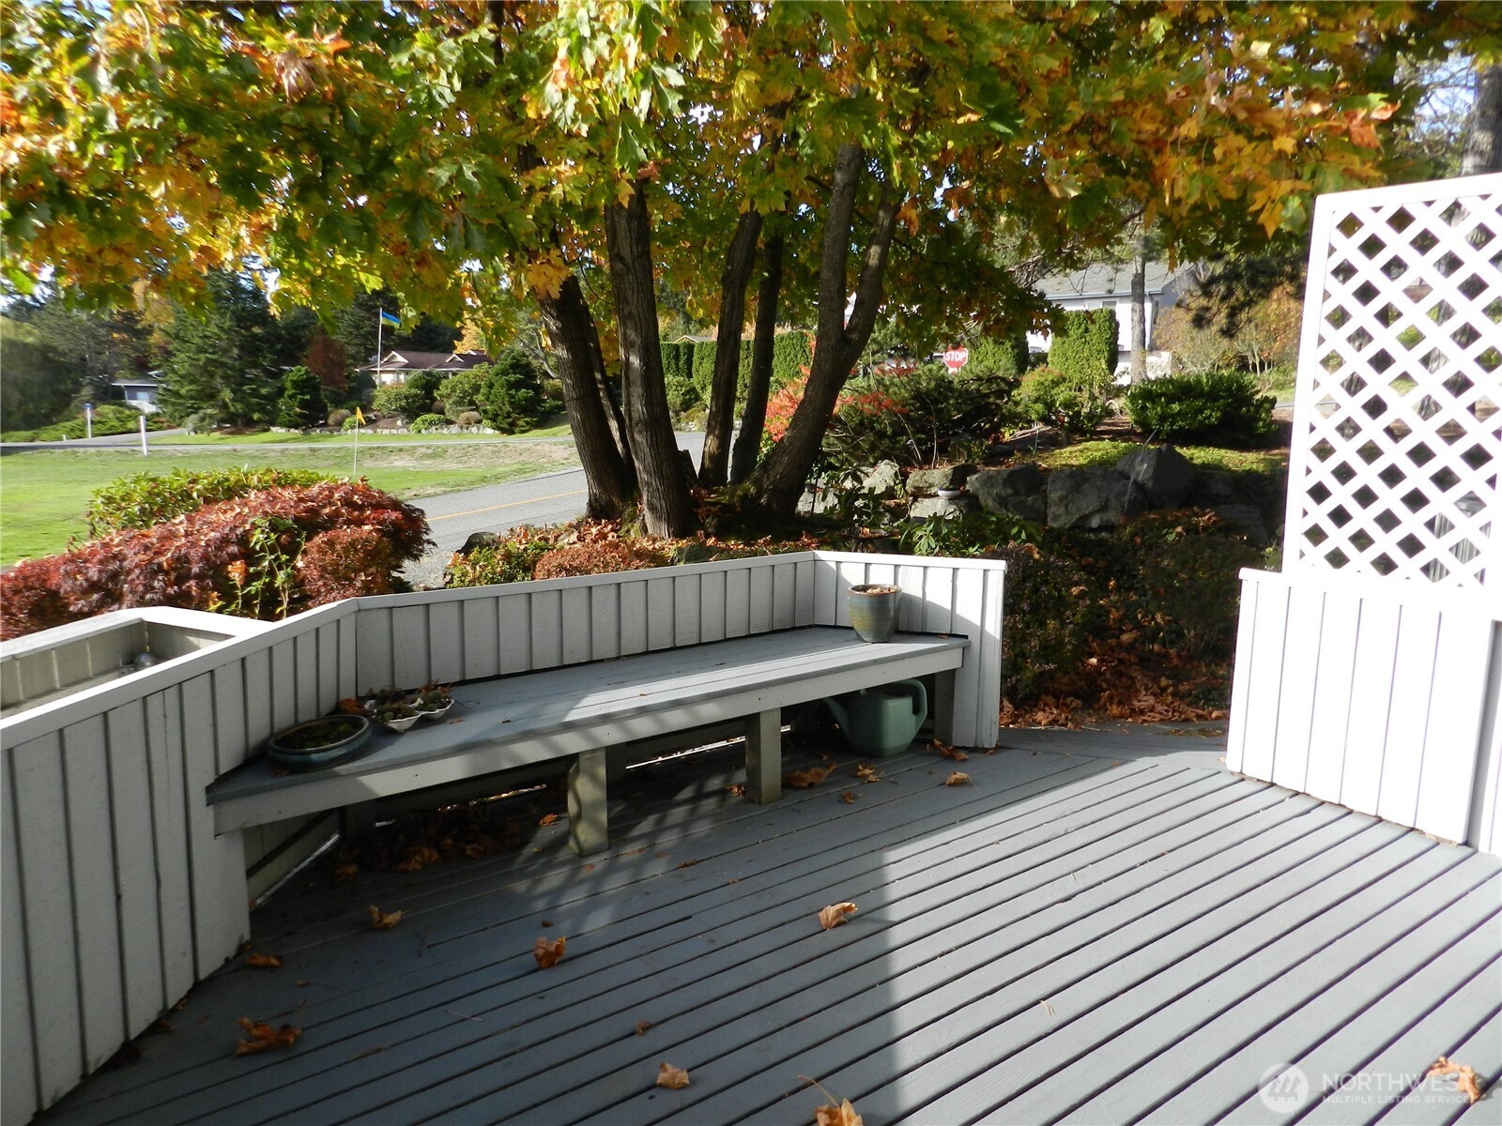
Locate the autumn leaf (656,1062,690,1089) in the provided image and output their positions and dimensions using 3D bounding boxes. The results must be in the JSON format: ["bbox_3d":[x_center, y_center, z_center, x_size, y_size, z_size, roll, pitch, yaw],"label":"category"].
[{"bbox_3d":[-0.170,1.129,2.201,0.075,0.032,0.065,0,9,0],"label":"autumn leaf"}]

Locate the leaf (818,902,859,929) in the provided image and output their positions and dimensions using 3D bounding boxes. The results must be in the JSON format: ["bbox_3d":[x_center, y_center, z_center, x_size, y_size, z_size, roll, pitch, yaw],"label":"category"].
[{"bbox_3d":[0.251,1.010,2.874,0.110,0.050,0.085,0,9,0],"label":"leaf"}]

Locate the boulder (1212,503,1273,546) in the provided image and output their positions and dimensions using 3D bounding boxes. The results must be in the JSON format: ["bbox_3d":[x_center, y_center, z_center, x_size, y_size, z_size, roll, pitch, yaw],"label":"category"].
[{"bbox_3d":[4.631,-0.348,9.400,0.560,0.440,0.500,5,10,26],"label":"boulder"}]

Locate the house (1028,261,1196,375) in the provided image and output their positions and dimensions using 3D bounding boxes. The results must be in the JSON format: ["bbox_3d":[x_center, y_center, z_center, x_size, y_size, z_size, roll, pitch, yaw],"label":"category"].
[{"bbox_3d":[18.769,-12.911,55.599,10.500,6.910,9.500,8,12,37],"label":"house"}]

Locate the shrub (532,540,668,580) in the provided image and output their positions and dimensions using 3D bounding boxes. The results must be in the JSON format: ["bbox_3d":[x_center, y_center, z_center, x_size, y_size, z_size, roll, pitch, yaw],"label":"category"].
[{"bbox_3d":[-1.104,0.158,7.354,0.980,0.620,0.900,0,9,0],"label":"shrub"}]

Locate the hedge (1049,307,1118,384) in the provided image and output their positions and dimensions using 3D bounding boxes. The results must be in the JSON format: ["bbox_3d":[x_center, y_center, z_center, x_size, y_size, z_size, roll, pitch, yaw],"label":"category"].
[{"bbox_3d":[12.644,-8.154,38.000,2.300,3.100,1.100,7,11,34],"label":"hedge"}]

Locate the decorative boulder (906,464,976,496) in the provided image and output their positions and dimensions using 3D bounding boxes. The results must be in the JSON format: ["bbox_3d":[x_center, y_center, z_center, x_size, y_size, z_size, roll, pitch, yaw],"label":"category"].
[{"bbox_3d":[2.102,-0.905,11.000,0.760,0.360,0.550,2,10,12],"label":"decorative boulder"}]

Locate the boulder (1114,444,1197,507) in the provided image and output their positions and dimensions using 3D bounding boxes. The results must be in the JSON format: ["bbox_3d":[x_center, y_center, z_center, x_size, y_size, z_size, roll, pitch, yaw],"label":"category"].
[{"bbox_3d":[4.051,-0.864,10.000,0.800,0.620,0.650,4,10,22],"label":"boulder"}]

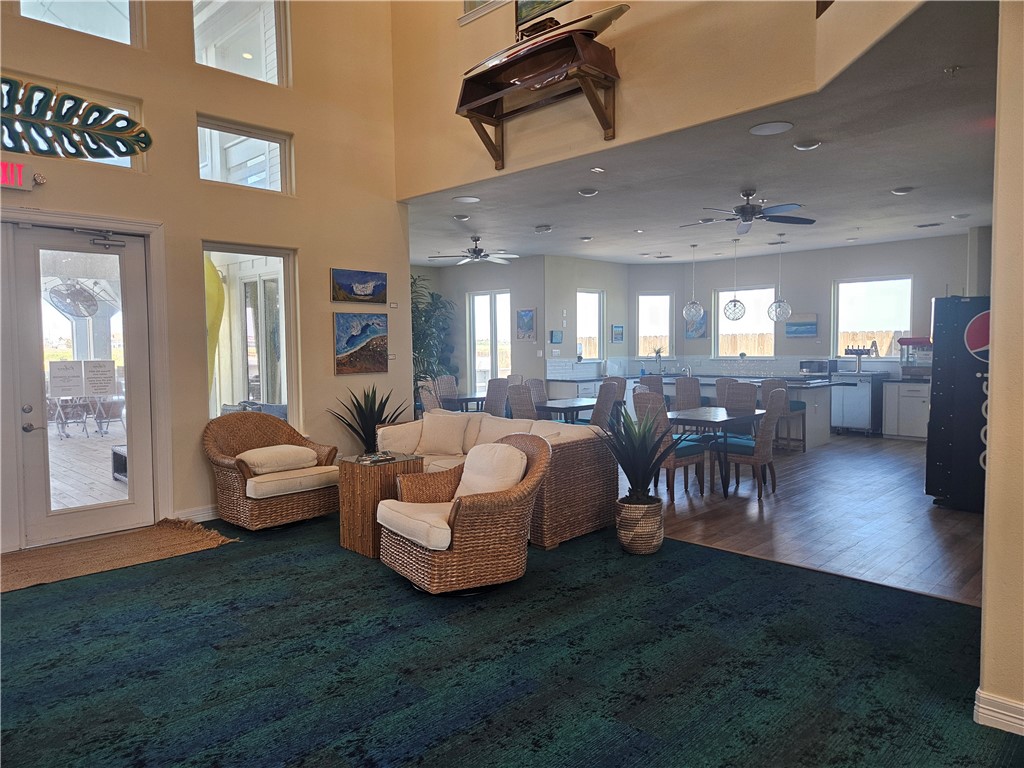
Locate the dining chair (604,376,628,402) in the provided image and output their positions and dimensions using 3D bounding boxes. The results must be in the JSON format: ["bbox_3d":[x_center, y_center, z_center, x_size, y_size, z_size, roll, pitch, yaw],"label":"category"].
[{"bbox_3d":[1.305,0.443,9.587,0.600,1.040,0.460,-4,4,-44],"label":"dining chair"}]

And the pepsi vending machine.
[{"bbox_3d":[4.377,0.168,6.184,0.930,1.880,0.830,-4,4,-44],"label":"pepsi vending machine"}]

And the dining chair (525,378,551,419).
[{"bbox_3d":[0.494,0.467,9.187,0.610,1.050,0.470,3,5,45],"label":"dining chair"}]

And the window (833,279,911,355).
[{"bbox_3d":[5.994,-1.098,11.378,1.190,1.290,0.100,3,5,45],"label":"window"}]

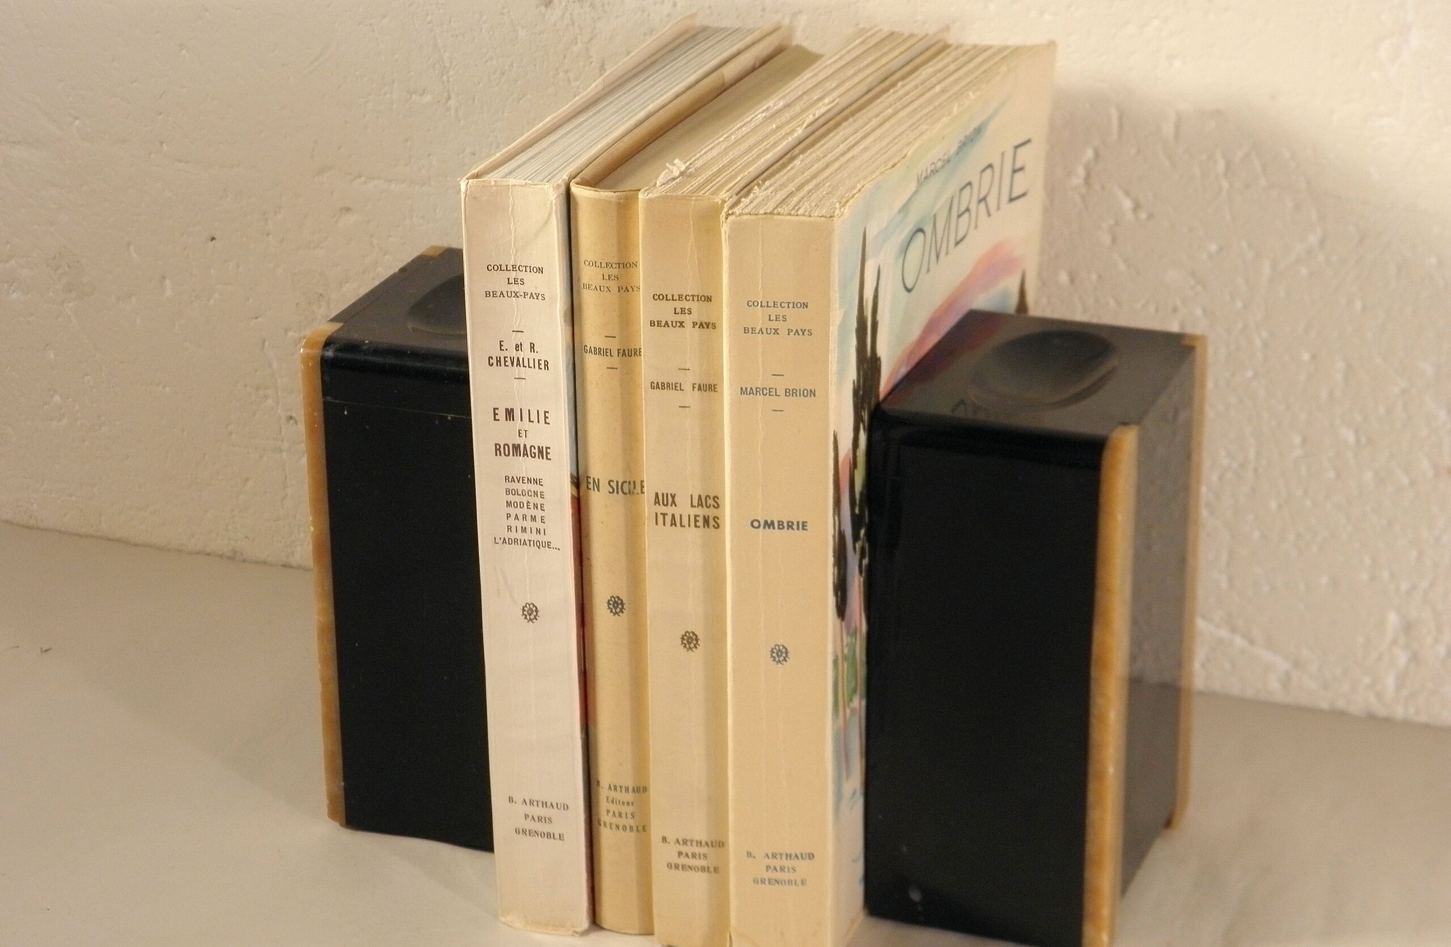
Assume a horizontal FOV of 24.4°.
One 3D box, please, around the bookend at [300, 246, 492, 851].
[{"bbox_3d":[-0.070,0.022,0.987,0.068,0.150,0.087,8,24,19],"label":"bookend"}]

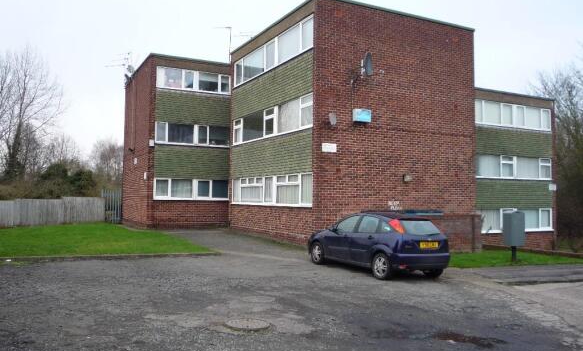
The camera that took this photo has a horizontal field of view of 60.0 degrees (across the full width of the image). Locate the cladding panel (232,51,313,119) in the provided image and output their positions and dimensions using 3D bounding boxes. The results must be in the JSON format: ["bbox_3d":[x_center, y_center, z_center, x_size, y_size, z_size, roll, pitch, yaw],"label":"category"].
[{"bbox_3d":[-0.908,-3.201,19.047,0.120,1.379,6.841,2,-3,-28],"label":"cladding panel"}]

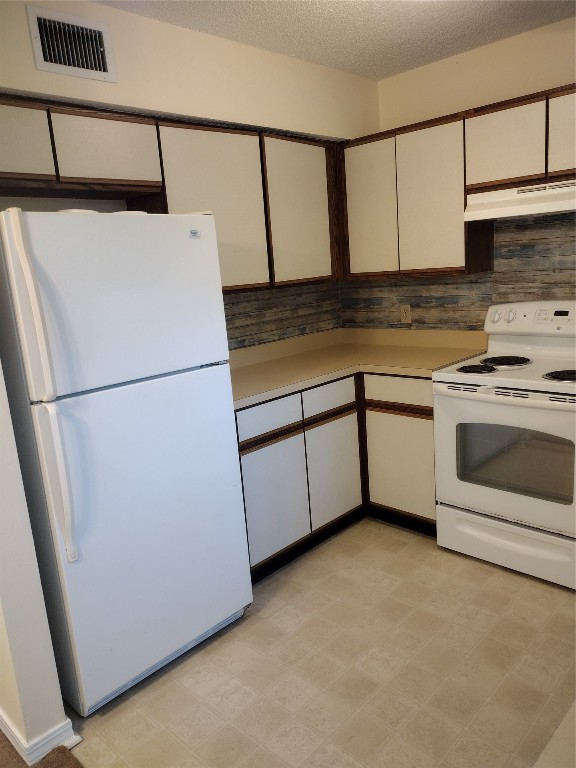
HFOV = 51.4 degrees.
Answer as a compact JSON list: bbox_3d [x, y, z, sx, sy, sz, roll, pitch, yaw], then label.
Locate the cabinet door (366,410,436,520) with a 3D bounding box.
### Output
[{"bbox_3d":[0.601,0.422,3.167,0.419,0.536,0.020,7,16,44],"label":"cabinet door"}]

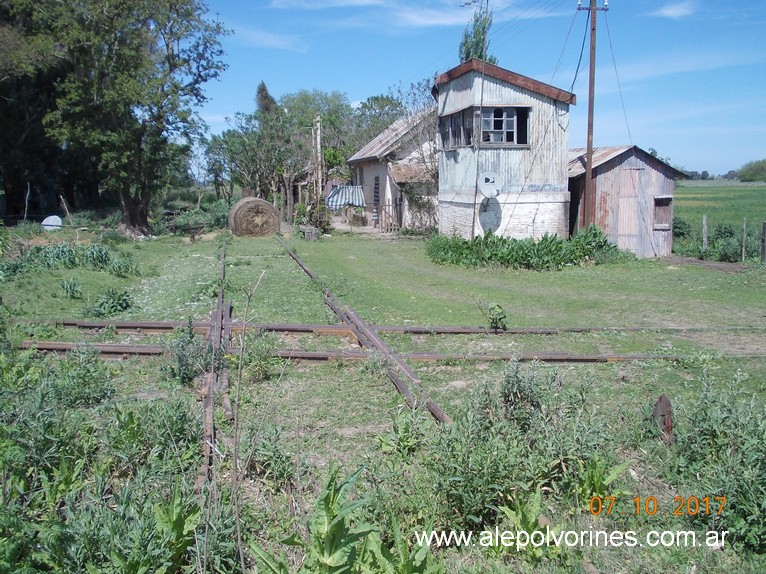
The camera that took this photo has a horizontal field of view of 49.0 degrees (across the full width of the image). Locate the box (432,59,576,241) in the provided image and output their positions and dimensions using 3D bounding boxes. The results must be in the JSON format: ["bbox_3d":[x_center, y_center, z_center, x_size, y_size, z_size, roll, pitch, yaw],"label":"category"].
[{"bbox_3d":[3.149,-3.334,22.454,2.750,4.824,3.370,-2,7,-12],"label":"box"}]

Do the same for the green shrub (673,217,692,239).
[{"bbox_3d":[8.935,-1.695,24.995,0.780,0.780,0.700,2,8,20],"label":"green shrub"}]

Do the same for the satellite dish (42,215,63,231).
[{"bbox_3d":[-11.575,-2.242,29.441,0.700,0.600,0.220,-3,-4,-21],"label":"satellite dish"}]

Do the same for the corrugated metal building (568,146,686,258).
[{"bbox_3d":[5.901,-2.330,22.714,3.110,2.835,3.300,-2,8,-15],"label":"corrugated metal building"}]

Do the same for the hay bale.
[{"bbox_3d":[-4.535,-2.464,29.407,1.500,1.330,1.250,-3,8,-20],"label":"hay bale"}]

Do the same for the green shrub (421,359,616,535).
[{"bbox_3d":[0.830,0.905,5.104,1.040,0.660,1.100,1,7,9],"label":"green shrub"}]

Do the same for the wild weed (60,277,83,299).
[{"bbox_3d":[-5.270,-0.004,14.193,0.360,0.340,0.330,-3,8,-20],"label":"wild weed"}]

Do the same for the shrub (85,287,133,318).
[{"bbox_3d":[-3.960,0.223,12.095,0.660,0.360,0.500,-3,8,-18],"label":"shrub"}]

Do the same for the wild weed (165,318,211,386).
[{"bbox_3d":[-1.862,0.604,7.951,0.420,0.580,0.380,-2,7,-13],"label":"wild weed"}]

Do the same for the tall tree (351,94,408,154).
[{"bbox_3d":[-0.266,-7.449,47.439,4.000,6.579,4.000,0,7,0],"label":"tall tree"}]

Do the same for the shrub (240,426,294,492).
[{"bbox_3d":[-0.724,1.057,5.275,0.310,0.340,0.280,-1,7,-8],"label":"shrub"}]

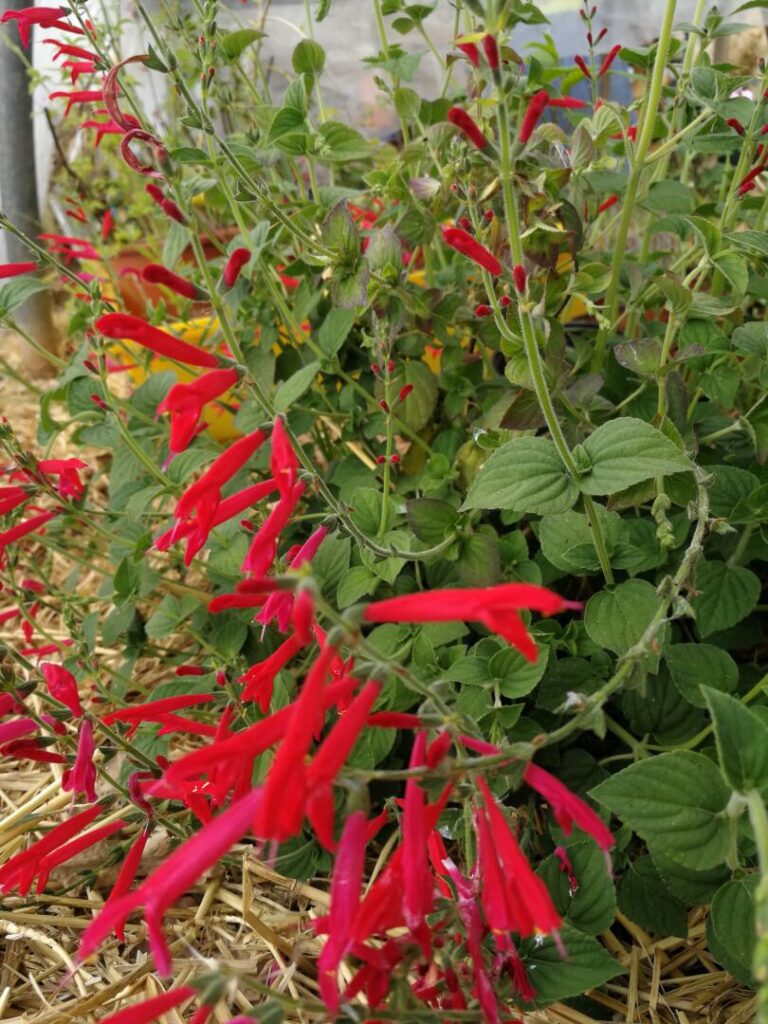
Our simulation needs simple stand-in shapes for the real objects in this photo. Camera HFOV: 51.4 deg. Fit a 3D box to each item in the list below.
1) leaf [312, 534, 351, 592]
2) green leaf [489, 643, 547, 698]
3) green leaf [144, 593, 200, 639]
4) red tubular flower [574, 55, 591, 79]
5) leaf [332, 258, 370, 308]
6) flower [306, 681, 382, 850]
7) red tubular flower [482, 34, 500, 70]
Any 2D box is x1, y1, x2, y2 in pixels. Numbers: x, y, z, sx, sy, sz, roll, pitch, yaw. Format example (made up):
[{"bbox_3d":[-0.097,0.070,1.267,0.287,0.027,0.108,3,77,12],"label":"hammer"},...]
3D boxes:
[{"bbox_3d":[-0.032,0.032,0.490,0.027,0.041,0.009,15,-23,-4],"label":"leaf"},{"bbox_3d":[0.066,0.078,0.390,0.023,0.007,0.031,40,58,21],"label":"green leaf"},{"bbox_3d":[-0.146,0.072,0.550,0.038,0.011,0.032,-38,67,-20],"label":"green leaf"},{"bbox_3d":[0.112,-0.251,0.450,0.004,0.015,0.004,-31,-6,6],"label":"red tubular flower"},{"bbox_3d":[-0.019,-0.129,0.450,0.021,0.029,0.008,-10,-17,-3],"label":"leaf"},{"bbox_3d":[-0.009,0.056,0.175,0.009,0.038,0.011,14,-9,41],"label":"flower"},{"bbox_3d":[0.038,-0.161,0.280,0.005,0.013,0.005,-16,-12,13],"label":"red tubular flower"}]

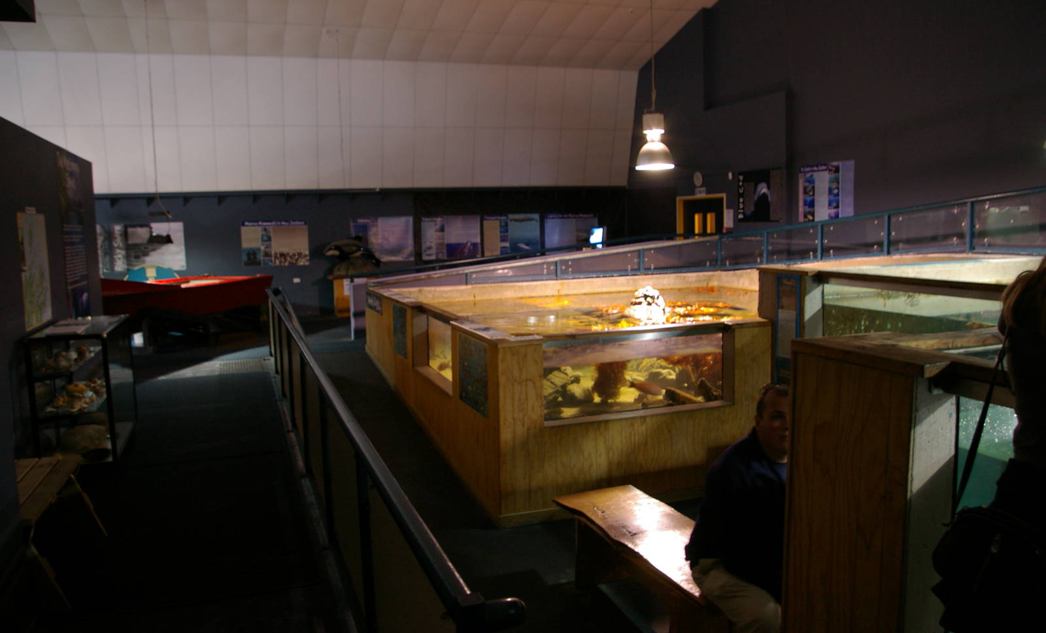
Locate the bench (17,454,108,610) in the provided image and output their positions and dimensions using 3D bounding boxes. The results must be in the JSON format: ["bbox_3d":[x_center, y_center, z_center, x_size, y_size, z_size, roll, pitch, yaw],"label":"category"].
[{"bbox_3d":[-2.340,1.038,3.776,0.460,0.450,1.040,-4,7,-20],"label":"bench"}]

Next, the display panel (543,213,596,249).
[{"bbox_3d":[1.054,-1.764,16.646,1.200,0.850,0.030,-4,7,-19],"label":"display panel"}]

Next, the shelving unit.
[{"bbox_3d":[-3.374,0.527,5.994,0.488,0.909,1.480,-4,7,-21],"label":"shelving unit"}]

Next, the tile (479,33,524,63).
[{"bbox_3d":[-0.407,-4.962,14.470,0.626,0.030,1.150,-4,-7,-19],"label":"tile"}]

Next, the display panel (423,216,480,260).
[{"bbox_3d":[-1.439,-1.591,15.778,1.200,0.850,0.030,-4,7,-19],"label":"display panel"}]

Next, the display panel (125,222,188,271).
[{"bbox_3d":[-6.590,-1.224,13.976,1.080,0.860,0.030,-4,7,-20],"label":"display panel"}]

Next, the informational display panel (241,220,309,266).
[{"bbox_3d":[-4.628,-1.365,14.625,1.180,0.840,0.030,-4,7,-20],"label":"informational display panel"}]

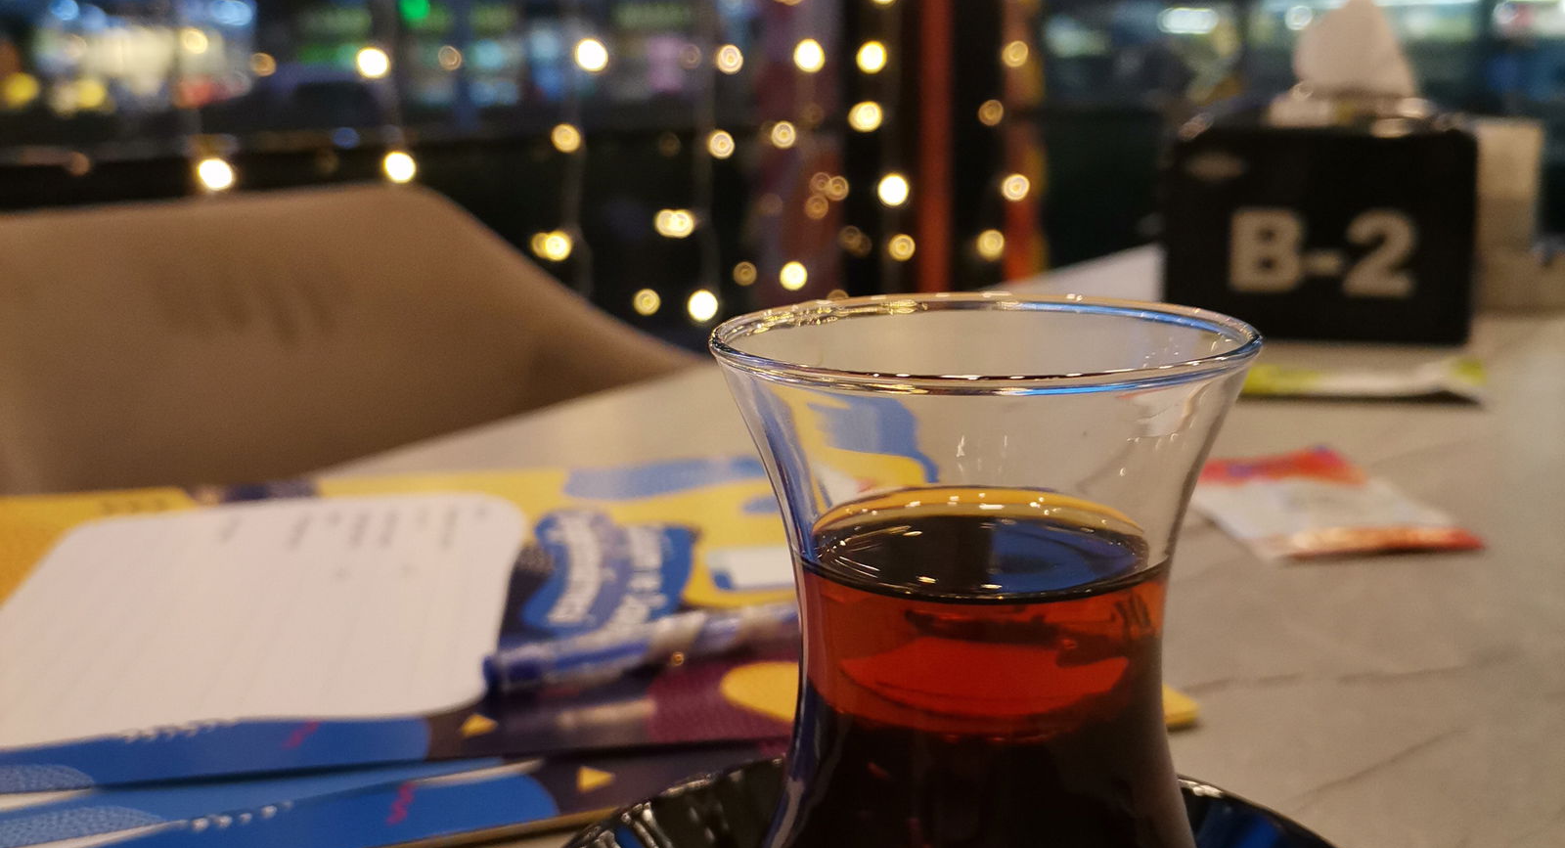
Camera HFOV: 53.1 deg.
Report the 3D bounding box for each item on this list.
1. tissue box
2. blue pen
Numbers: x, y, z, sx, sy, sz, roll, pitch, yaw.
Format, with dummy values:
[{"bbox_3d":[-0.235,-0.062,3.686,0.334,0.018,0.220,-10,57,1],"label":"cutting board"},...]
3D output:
[{"bbox_3d":[0.262,-0.099,0.775,0.137,0.100,0.105,2,13,14],"label":"tissue box"},{"bbox_3d":[0.006,0.041,0.331,0.140,0.011,0.011,-6,13,-23],"label":"blue pen"}]

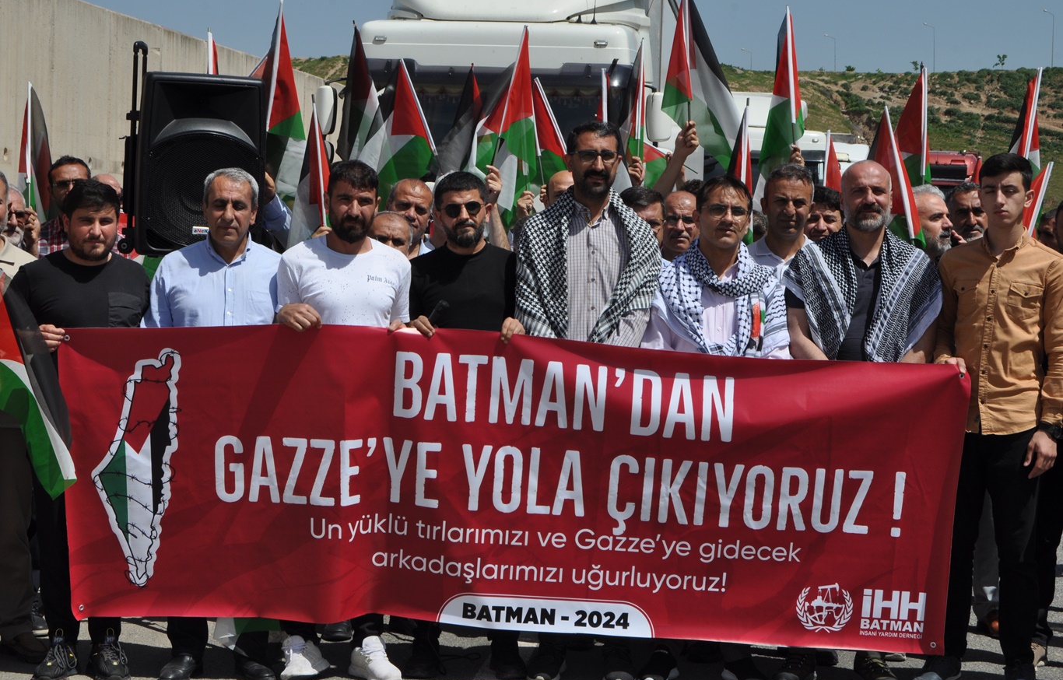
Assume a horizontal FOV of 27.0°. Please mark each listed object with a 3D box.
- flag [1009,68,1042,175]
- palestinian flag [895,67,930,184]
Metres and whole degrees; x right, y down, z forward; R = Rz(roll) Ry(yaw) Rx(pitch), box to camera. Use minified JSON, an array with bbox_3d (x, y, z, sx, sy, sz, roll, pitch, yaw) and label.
[{"bbox_3d":[1.934,-0.830,8.700,0.157,0.480,0.150,1,1,0],"label":"flag"},{"bbox_3d":[1.500,-0.833,8.800,0.172,0.518,0.150,1,1,0],"label":"palestinian flag"}]

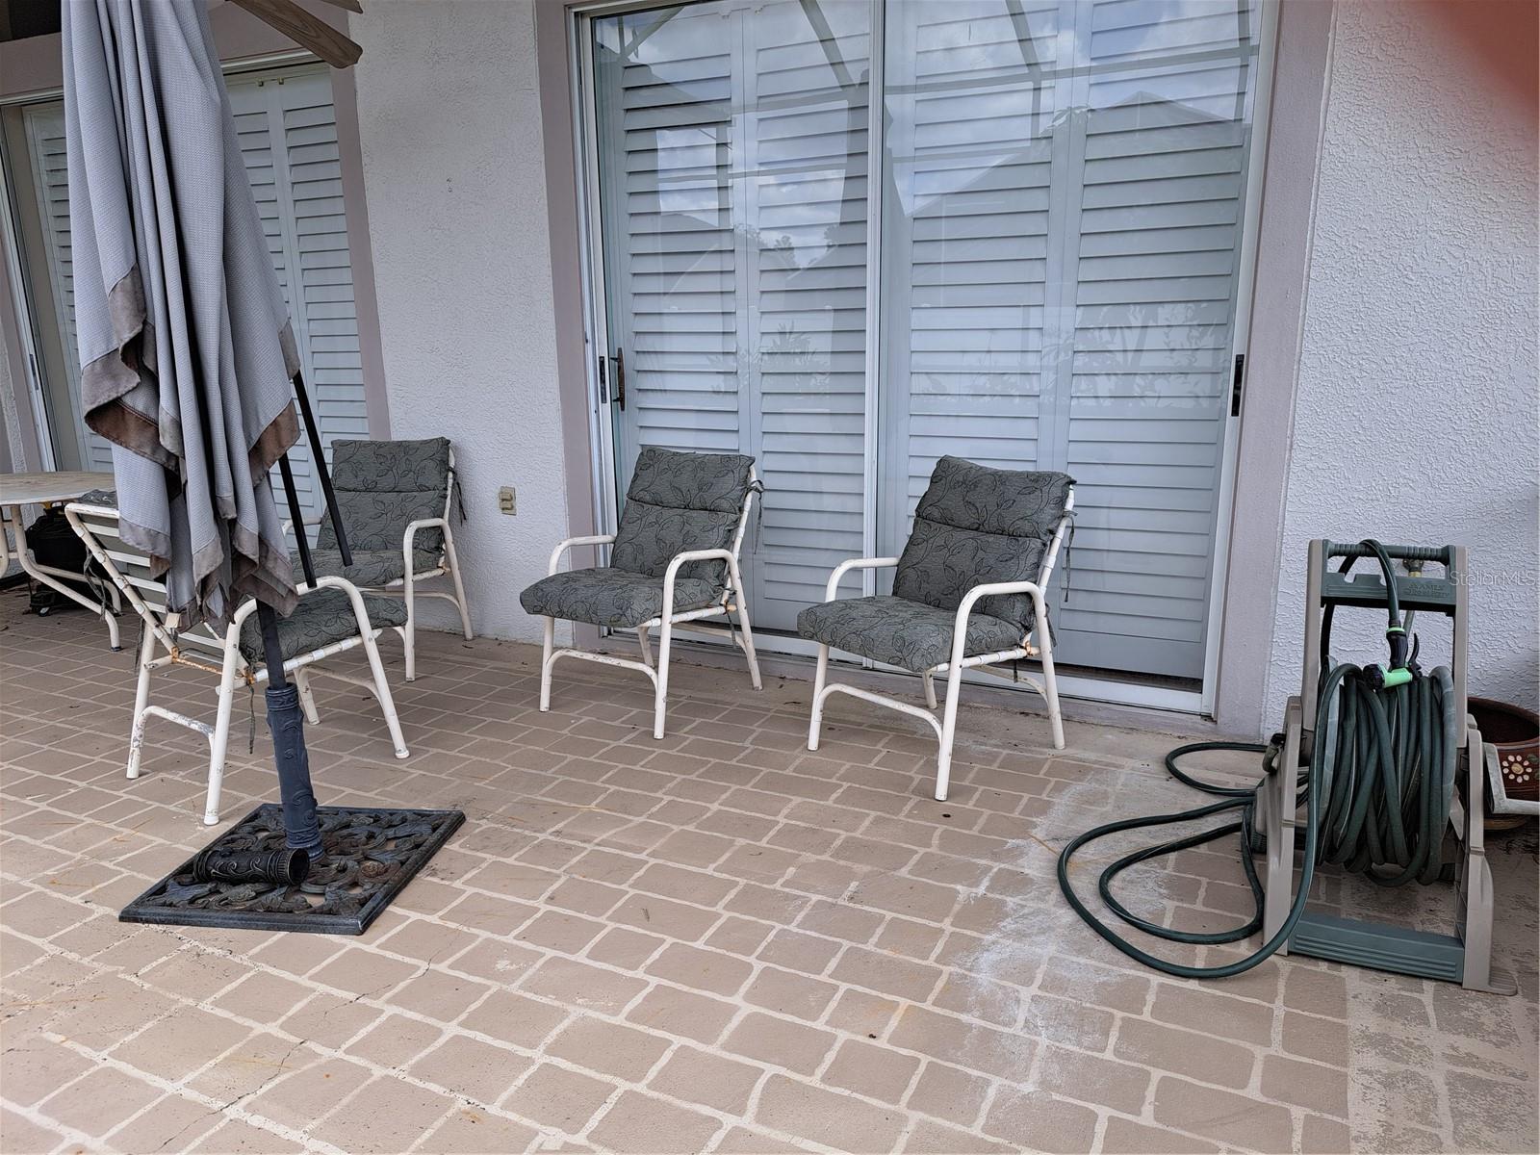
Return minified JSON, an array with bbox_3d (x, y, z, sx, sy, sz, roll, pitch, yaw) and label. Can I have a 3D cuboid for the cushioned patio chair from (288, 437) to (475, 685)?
[{"bbox_3d":[-1.634,-0.088,4.378,0.556,0.877,0.716,1,13,7],"label":"cushioned patio chair"}]

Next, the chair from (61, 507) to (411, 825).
[{"bbox_3d":[-1.563,0.168,3.259,0.556,0.868,0.716,9,16,37],"label":"chair"}]

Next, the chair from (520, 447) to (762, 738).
[{"bbox_3d":[-0.435,0.025,3.828,0.556,0.877,0.716,8,15,32],"label":"chair"}]

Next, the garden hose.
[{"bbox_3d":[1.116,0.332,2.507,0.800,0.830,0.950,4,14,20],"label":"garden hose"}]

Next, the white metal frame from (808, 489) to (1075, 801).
[{"bbox_3d":[0.525,0.126,3.338,0.716,0.877,0.556,-11,17,-40],"label":"white metal frame"}]

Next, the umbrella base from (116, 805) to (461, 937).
[{"bbox_3d":[-1.171,0.714,2.698,0.588,0.042,0.576,1,13,7],"label":"umbrella base"}]

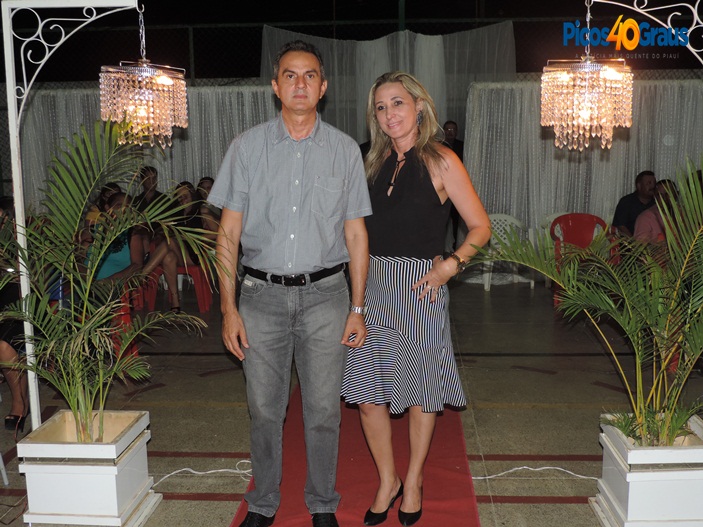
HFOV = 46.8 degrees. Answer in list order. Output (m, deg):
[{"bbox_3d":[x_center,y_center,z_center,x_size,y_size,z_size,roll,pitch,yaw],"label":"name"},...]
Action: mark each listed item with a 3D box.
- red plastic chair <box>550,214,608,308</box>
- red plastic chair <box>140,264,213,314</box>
[{"bbox_3d":[2.084,-0.038,7.370,0.570,0.800,0.560,0,7,9],"label":"red plastic chair"},{"bbox_3d":[-1.500,0.015,7.350,0.560,0.800,0.560,-1,7,0],"label":"red plastic chair"}]

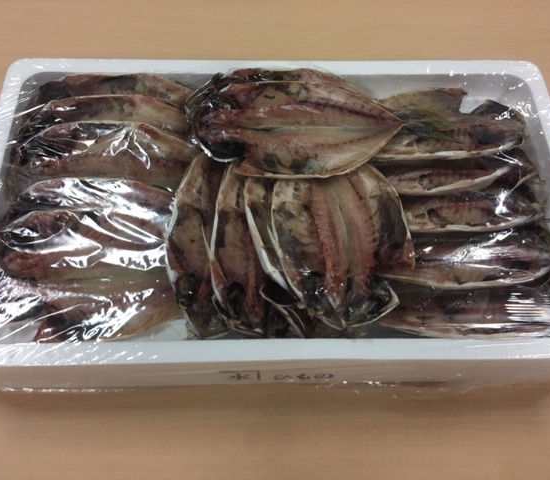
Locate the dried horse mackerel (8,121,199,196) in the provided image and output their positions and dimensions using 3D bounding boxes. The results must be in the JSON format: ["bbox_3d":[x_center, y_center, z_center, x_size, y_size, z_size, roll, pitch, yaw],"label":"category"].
[{"bbox_3d":[-0.144,-0.071,0.494,0.195,0.030,0.092,-1,73,-1],"label":"dried horse mackerel"}]

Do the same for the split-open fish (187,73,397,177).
[{"bbox_3d":[0.029,-0.101,0.494,0.213,0.028,0.115,-1,63,-1],"label":"split-open fish"}]

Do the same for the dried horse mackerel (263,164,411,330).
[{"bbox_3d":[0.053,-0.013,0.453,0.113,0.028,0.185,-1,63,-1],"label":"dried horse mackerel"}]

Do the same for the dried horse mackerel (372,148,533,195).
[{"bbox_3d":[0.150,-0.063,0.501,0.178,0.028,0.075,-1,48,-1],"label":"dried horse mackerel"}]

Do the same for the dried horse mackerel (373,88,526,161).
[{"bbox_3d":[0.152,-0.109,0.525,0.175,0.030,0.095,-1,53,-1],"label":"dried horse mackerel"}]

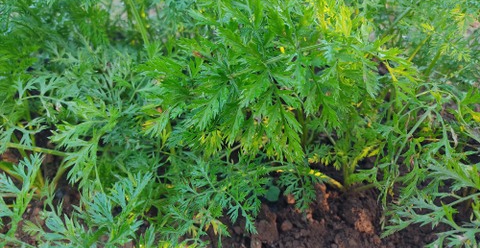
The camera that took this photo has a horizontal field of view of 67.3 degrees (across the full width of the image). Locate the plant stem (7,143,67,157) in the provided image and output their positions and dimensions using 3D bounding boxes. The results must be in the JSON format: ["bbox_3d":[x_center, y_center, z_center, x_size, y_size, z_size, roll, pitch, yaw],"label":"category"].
[{"bbox_3d":[-0.282,0.036,0.500,0.094,0.006,0.006,7,38,9],"label":"plant stem"}]

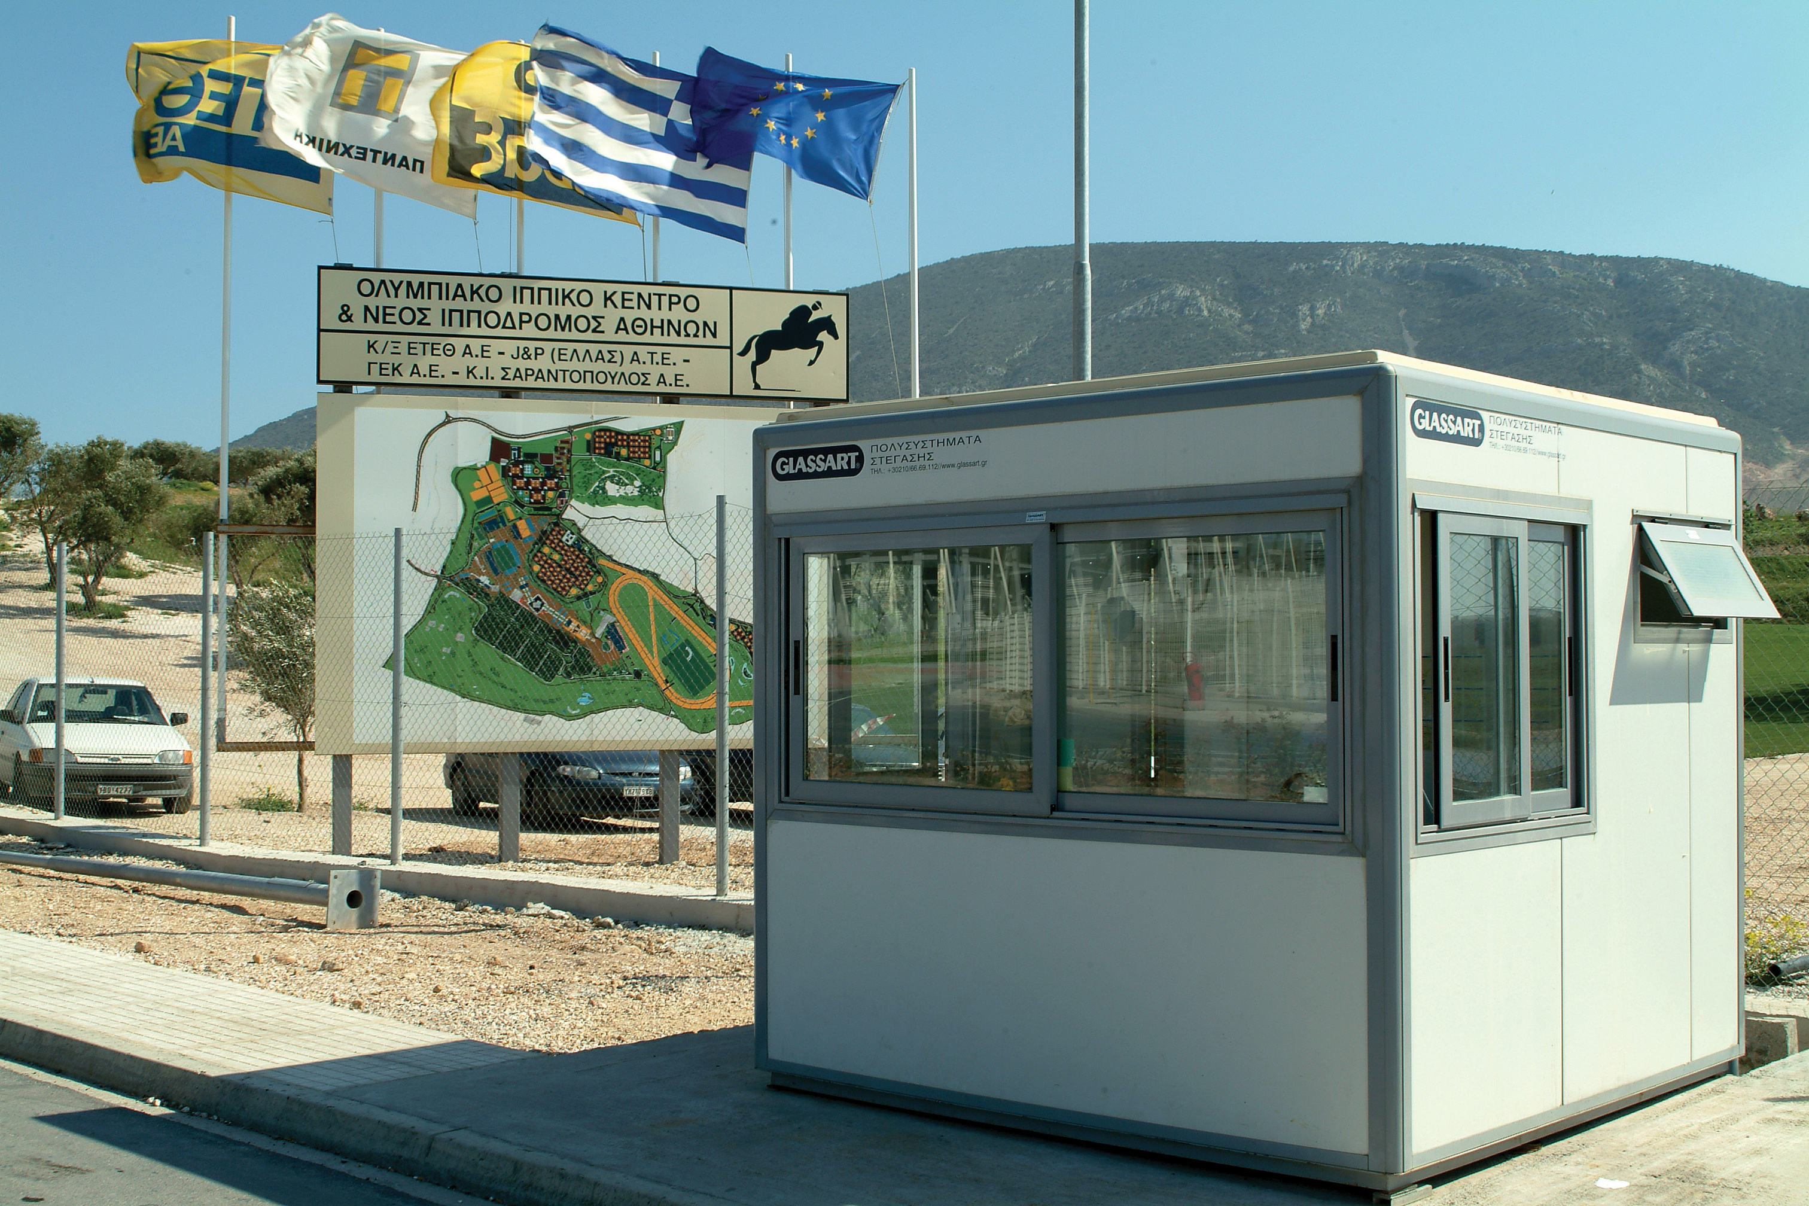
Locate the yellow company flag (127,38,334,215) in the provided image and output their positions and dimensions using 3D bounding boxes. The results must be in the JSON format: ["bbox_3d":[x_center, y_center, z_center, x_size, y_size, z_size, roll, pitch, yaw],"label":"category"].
[{"bbox_3d":[-4.519,-3.183,14.200,1.420,1.030,0.350,1,-2,-31],"label":"yellow company flag"}]

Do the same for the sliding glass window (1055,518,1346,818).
[{"bbox_3d":[0.823,0.193,6.252,1.070,0.883,0.060,-1,-2,42],"label":"sliding glass window"}]

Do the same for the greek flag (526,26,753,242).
[{"bbox_3d":[-1.866,-3.302,15.000,1.720,1.270,0.350,1,-2,-31],"label":"greek flag"}]

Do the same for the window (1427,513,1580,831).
[{"bbox_3d":[1.823,0.197,6.319,0.080,0.891,0.943,-1,-2,42],"label":"window"}]

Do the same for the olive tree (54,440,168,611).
[{"bbox_3d":[-16.922,-1.643,45.000,2.500,3.650,2.500,0,-2,0],"label":"olive tree"}]

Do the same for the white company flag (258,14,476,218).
[{"bbox_3d":[-3.681,-3.320,14.500,1.500,1.200,0.350,1,-2,-31],"label":"white company flag"}]

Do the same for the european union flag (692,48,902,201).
[{"bbox_3d":[-0.772,-3.453,15.350,1.650,0.950,0.350,1,-2,-31],"label":"european union flag"}]

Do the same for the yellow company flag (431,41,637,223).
[{"bbox_3d":[-2.589,-3.283,14.800,1.500,1.120,0.350,1,-2,-31],"label":"yellow company flag"}]

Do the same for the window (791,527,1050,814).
[{"bbox_3d":[0.034,0.217,6.925,1.147,0.897,0.060,-1,-2,42],"label":"window"}]

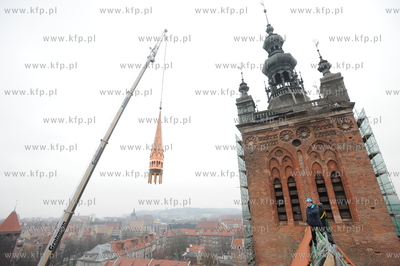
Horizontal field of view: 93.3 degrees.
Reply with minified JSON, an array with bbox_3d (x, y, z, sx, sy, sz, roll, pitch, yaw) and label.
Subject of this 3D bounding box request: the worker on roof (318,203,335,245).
[{"bbox_3d":[5.740,4.130,8.560,0.570,1.680,0.570,-20,-30,38],"label":"worker on roof"}]

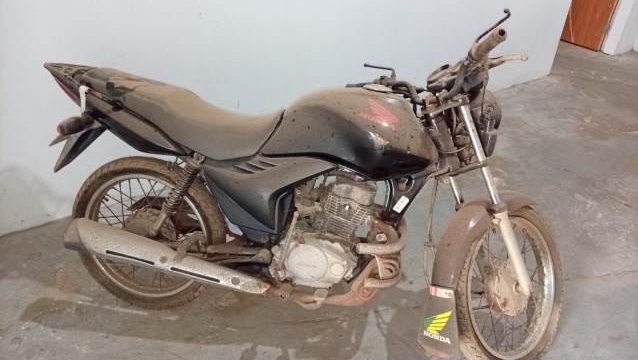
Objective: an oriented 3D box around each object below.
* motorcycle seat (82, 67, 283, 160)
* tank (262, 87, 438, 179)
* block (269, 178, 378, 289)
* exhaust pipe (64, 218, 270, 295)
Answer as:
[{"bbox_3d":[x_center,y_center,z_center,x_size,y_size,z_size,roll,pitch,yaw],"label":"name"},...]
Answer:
[{"bbox_3d":[-0.462,-0.230,1.647,0.715,0.240,0.270,7,16,8],"label":"motorcycle seat"},{"bbox_3d":[0.112,-0.171,1.564,0.540,0.265,0.290,7,16,8],"label":"tank"},{"bbox_3d":[0.015,0.163,1.662,0.345,0.345,0.300,7,16,8],"label":"block"},{"bbox_3d":[-0.520,0.272,1.622,0.720,0.125,0.120,15,17,3],"label":"exhaust pipe"}]

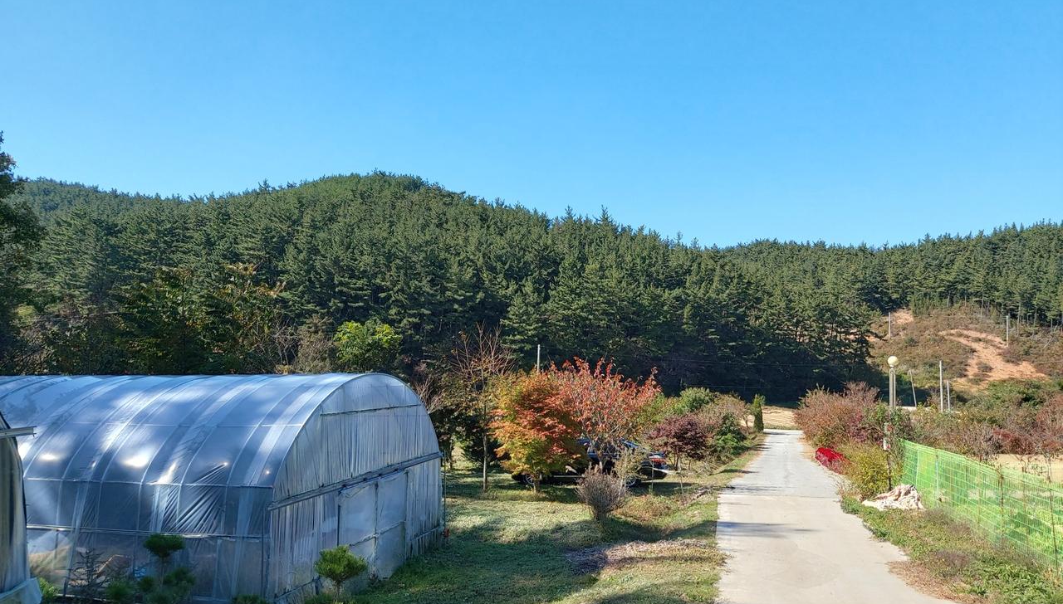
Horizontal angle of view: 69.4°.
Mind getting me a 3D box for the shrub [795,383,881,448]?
[{"bbox_3d":[14.550,5.449,36.500,3.950,3.280,3.750,0,-5,0],"label":"shrub"}]

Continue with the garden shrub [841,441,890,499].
[{"bbox_3d":[8.795,4.447,20.200,1.310,1.530,1.310,0,-5,0],"label":"garden shrub"}]

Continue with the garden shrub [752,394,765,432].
[{"bbox_3d":[15.918,7.799,54.000,0.930,2.690,0.930,0,-5,0],"label":"garden shrub"}]

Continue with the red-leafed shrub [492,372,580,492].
[{"bbox_3d":[0.125,3.567,21.000,2.410,3.290,2.290,0,-5,0],"label":"red-leafed shrub"}]

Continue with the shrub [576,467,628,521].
[{"bbox_3d":[1.508,4.182,16.700,1.120,1.190,1.120,0,-5,0],"label":"shrub"}]

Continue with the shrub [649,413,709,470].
[{"bbox_3d":[5.184,4.936,27.000,2.160,2.020,2.050,0,-5,0],"label":"shrub"}]

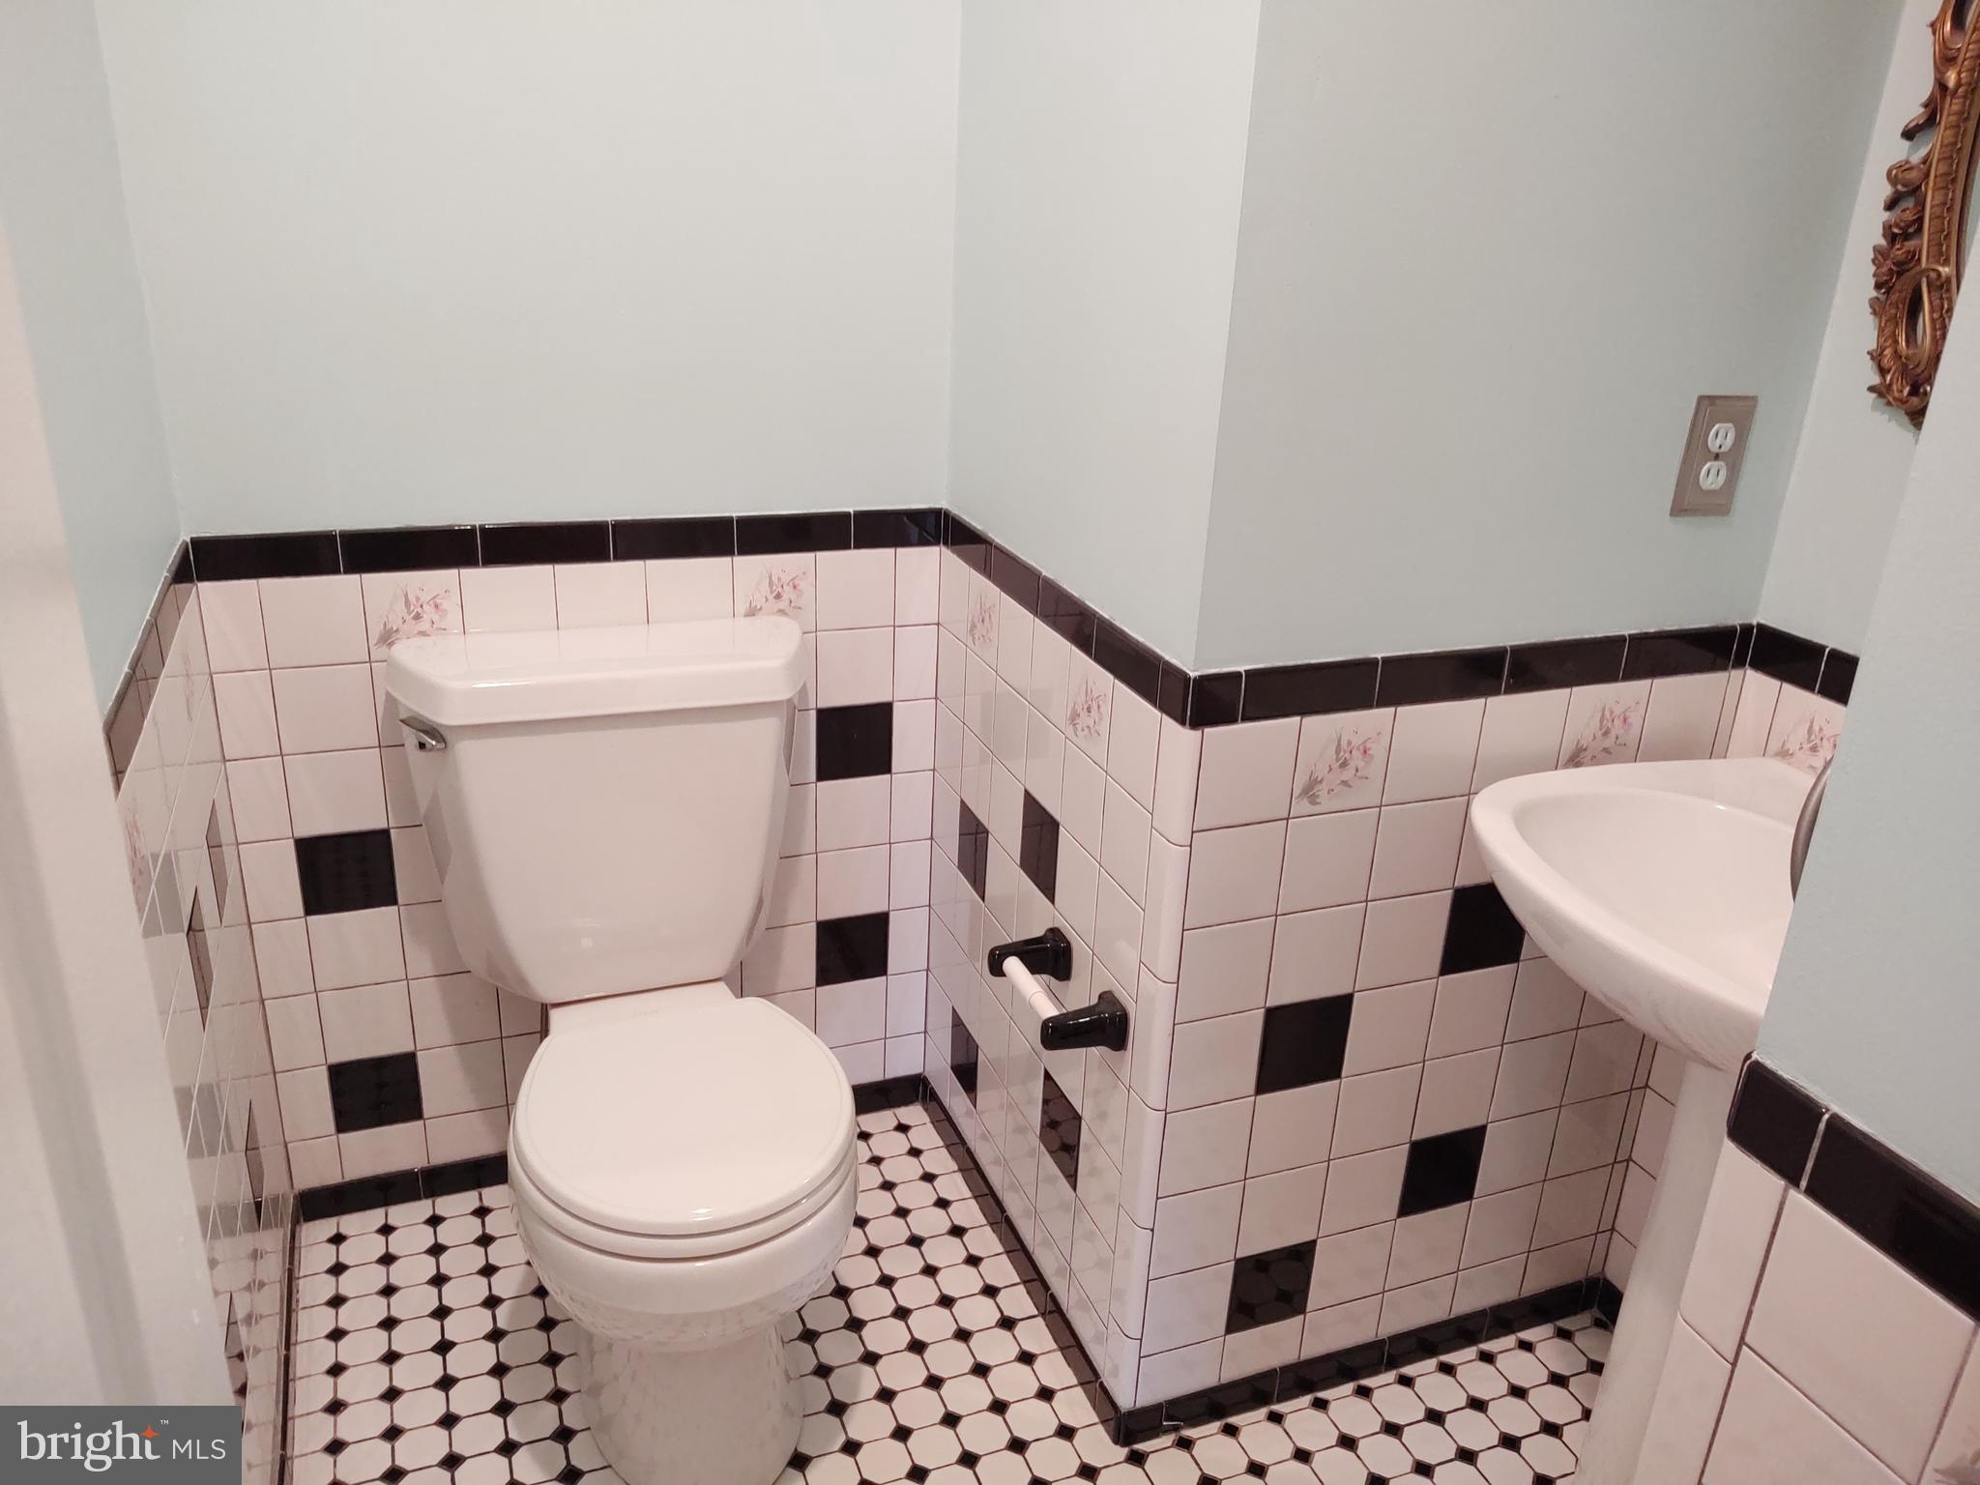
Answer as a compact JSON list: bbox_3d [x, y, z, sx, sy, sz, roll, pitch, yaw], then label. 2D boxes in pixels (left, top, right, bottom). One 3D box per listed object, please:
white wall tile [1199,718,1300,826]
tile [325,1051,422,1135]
[{"bbox_3d":[0.250,0.031,1.508,0.108,0.108,0.009,-6,23,-21],"label":"white wall tile"},{"bbox_3d":[-0.822,0.467,2.070,0.108,0.108,0.009,-6,23,-20],"label":"tile"}]

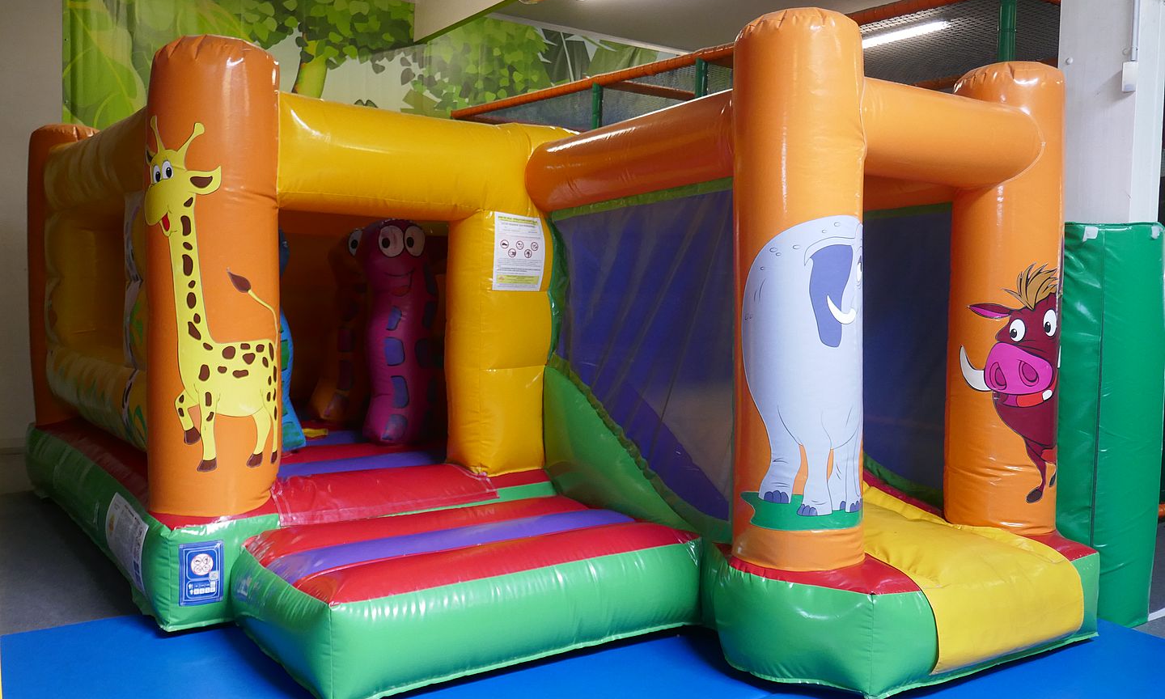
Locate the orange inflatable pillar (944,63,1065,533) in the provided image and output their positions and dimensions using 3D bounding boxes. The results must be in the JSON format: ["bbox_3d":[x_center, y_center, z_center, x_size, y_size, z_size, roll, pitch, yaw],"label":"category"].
[{"bbox_3d":[1.873,-0.229,4.459,0.458,2.079,0.458,-1,3,-35],"label":"orange inflatable pillar"}]

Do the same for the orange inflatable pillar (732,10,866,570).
[{"bbox_3d":[0.807,-0.217,3.764,0.458,2.079,0.458,1,2,0],"label":"orange inflatable pillar"}]

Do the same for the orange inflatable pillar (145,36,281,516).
[{"bbox_3d":[-1.663,-0.347,4.533,0.551,2.085,0.551,-1,3,-35],"label":"orange inflatable pillar"}]

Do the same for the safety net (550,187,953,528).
[{"bbox_3d":[0.740,0.011,4.872,1.346,1.412,1.492,-1,3,-35],"label":"safety net"}]

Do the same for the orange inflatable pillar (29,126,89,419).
[{"bbox_3d":[-3.549,-0.470,7.040,0.551,2.085,0.551,-1,3,-35],"label":"orange inflatable pillar"}]

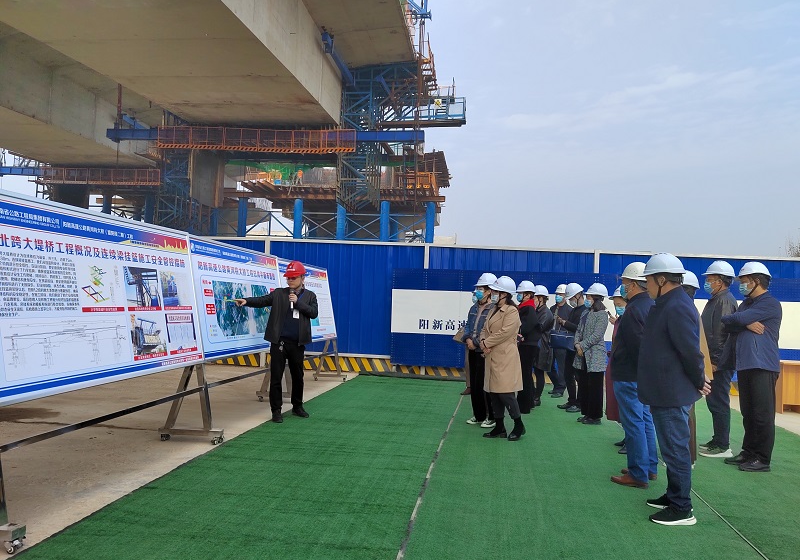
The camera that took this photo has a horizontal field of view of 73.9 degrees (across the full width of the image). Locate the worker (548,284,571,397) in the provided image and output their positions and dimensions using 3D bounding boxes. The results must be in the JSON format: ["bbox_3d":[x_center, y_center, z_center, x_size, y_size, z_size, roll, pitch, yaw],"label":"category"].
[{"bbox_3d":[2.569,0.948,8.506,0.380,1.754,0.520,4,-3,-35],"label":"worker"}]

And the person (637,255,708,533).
[{"bbox_3d":[1.877,0.701,3.634,0.430,1.771,0.550,1,-3,20],"label":"person"}]

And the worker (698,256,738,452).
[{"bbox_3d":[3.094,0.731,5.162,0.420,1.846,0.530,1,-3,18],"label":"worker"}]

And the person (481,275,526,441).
[{"bbox_3d":[1.105,0.806,5.675,0.440,1.689,0.500,3,-3,-24],"label":"person"}]

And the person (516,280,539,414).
[{"bbox_3d":[1.702,0.873,7.096,0.370,1.722,0.470,2,-3,0],"label":"person"}]

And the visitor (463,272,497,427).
[{"bbox_3d":[0.951,0.789,6.163,0.400,1.732,0.490,3,-3,-30],"label":"visitor"}]

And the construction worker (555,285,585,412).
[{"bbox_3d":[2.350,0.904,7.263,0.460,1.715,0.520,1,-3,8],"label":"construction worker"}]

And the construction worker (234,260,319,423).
[{"bbox_3d":[-1.410,0.679,6.118,0.920,1.789,0.520,2,-3,-9],"label":"construction worker"}]

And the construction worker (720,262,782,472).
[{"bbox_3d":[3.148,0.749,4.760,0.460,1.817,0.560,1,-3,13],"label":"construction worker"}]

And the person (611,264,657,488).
[{"bbox_3d":[1.916,0.734,4.323,0.430,1.758,0.540,0,-3,33],"label":"person"}]

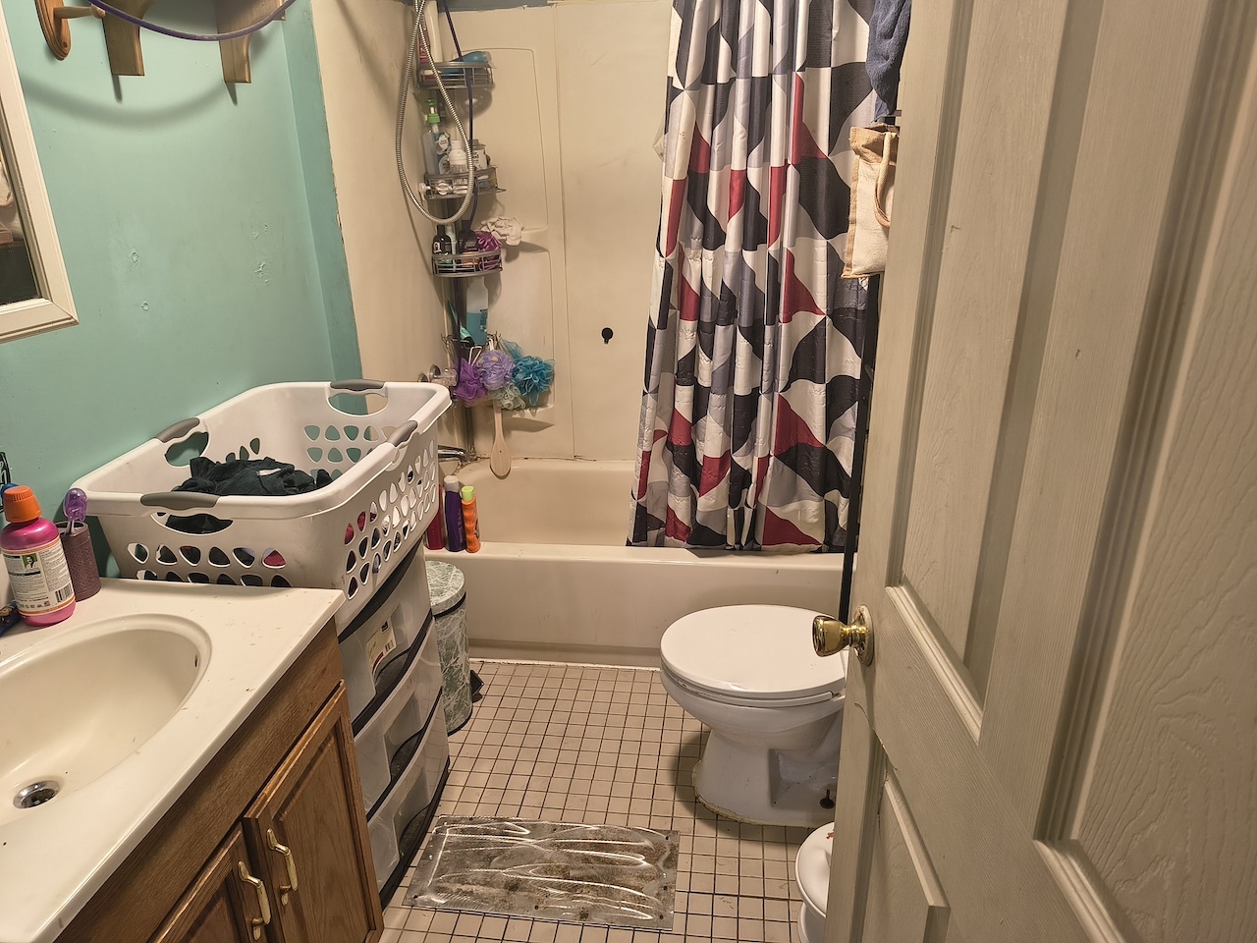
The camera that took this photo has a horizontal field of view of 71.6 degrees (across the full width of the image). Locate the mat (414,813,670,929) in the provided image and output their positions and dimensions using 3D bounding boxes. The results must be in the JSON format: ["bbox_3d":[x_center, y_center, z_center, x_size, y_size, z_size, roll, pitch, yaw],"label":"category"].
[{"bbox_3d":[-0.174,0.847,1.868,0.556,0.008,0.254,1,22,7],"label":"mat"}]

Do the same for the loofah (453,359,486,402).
[{"bbox_3d":[-0.530,-0.307,2.914,0.120,0.135,0.115,-5,22,-8],"label":"loofah"}]

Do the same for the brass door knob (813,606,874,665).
[{"bbox_3d":[0.241,0.187,0.985,0.059,0.068,0.068,-2,22,0],"label":"brass door knob"}]

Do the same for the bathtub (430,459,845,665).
[{"bbox_3d":[0.118,0.268,2.805,1.520,0.364,0.745,1,22,7],"label":"bathtub"}]

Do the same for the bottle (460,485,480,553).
[{"bbox_3d":[-0.446,0.132,2.464,0.042,0.187,0.058,2,22,10],"label":"bottle"}]

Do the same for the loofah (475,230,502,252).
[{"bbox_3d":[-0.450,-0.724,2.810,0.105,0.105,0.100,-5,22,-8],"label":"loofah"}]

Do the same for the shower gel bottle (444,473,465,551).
[{"bbox_3d":[-0.495,0.118,2.469,0.045,0.212,0.062,10,25,28],"label":"shower gel bottle"}]

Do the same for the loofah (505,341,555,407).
[{"bbox_3d":[-0.330,-0.327,2.944,0.160,0.190,0.140,-5,22,-8],"label":"loofah"}]

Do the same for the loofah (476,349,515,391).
[{"bbox_3d":[-0.442,-0.333,2.885,0.125,0.130,0.118,-5,22,-8],"label":"loofah"}]

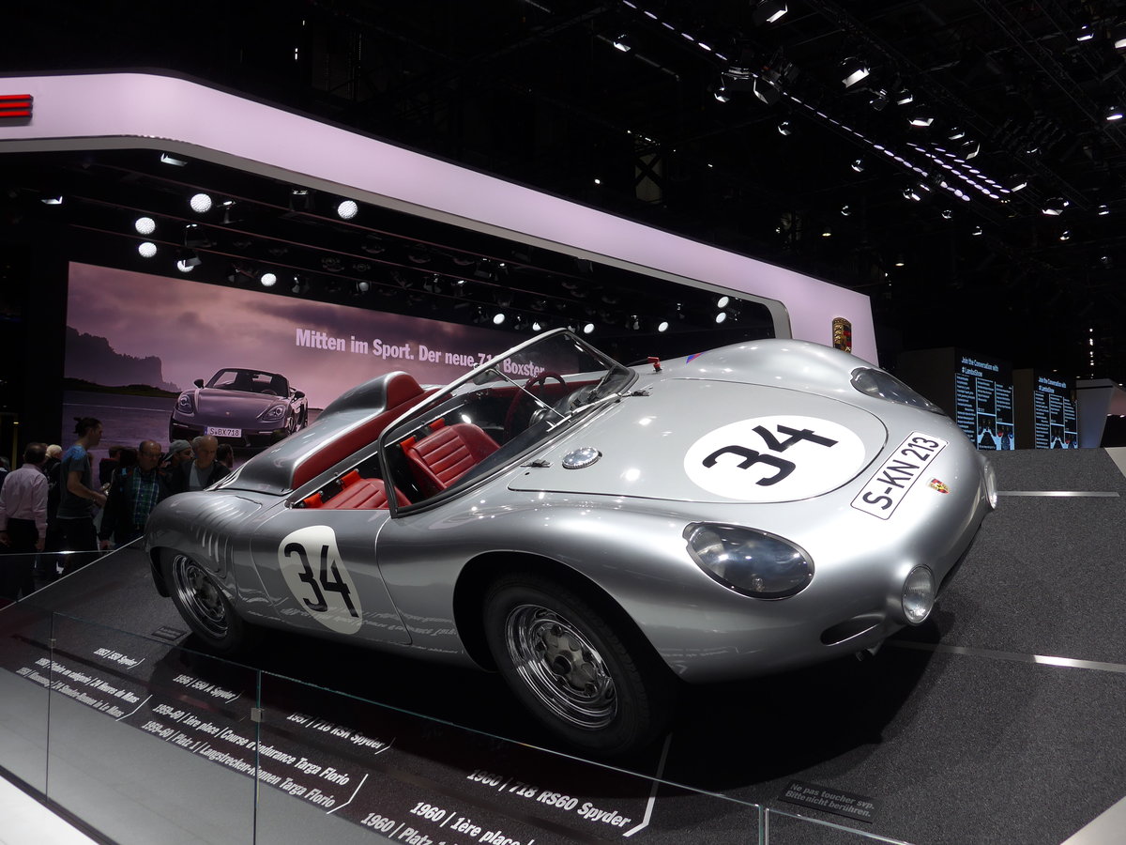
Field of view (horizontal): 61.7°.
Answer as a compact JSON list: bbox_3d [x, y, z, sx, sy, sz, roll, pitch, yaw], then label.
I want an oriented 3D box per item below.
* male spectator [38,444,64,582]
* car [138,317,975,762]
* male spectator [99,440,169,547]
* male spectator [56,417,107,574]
[{"bbox_3d":[-5.104,1.069,9.348,0.340,1.720,0.500,2,-4,-24],"label":"male spectator"},{"bbox_3d":[-0.325,0.281,3.744,3.700,0.980,1.520,-3,21,43],"label":"car"},{"bbox_3d":[-3.485,0.993,7.649,0.550,1.690,0.360,2,-4,-30],"label":"male spectator"},{"bbox_3d":[-4.294,0.882,8.344,0.440,1.860,0.480,2,-4,-22],"label":"male spectator"}]

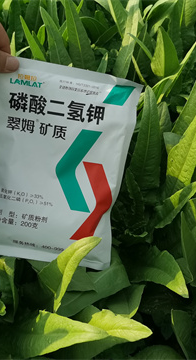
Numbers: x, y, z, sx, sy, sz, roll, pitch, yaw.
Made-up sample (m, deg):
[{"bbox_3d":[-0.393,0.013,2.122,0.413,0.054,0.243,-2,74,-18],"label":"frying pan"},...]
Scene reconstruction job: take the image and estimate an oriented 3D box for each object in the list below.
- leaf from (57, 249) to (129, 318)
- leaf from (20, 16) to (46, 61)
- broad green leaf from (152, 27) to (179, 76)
[{"bbox_3d":[-0.010,0.121,0.430,0.060,0.093,0.030,45,10,16],"label":"leaf"},{"bbox_3d":[-0.151,-0.315,0.850,0.029,0.109,0.025,-24,30,-6],"label":"leaf"},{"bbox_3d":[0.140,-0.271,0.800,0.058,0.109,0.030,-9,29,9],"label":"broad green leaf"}]

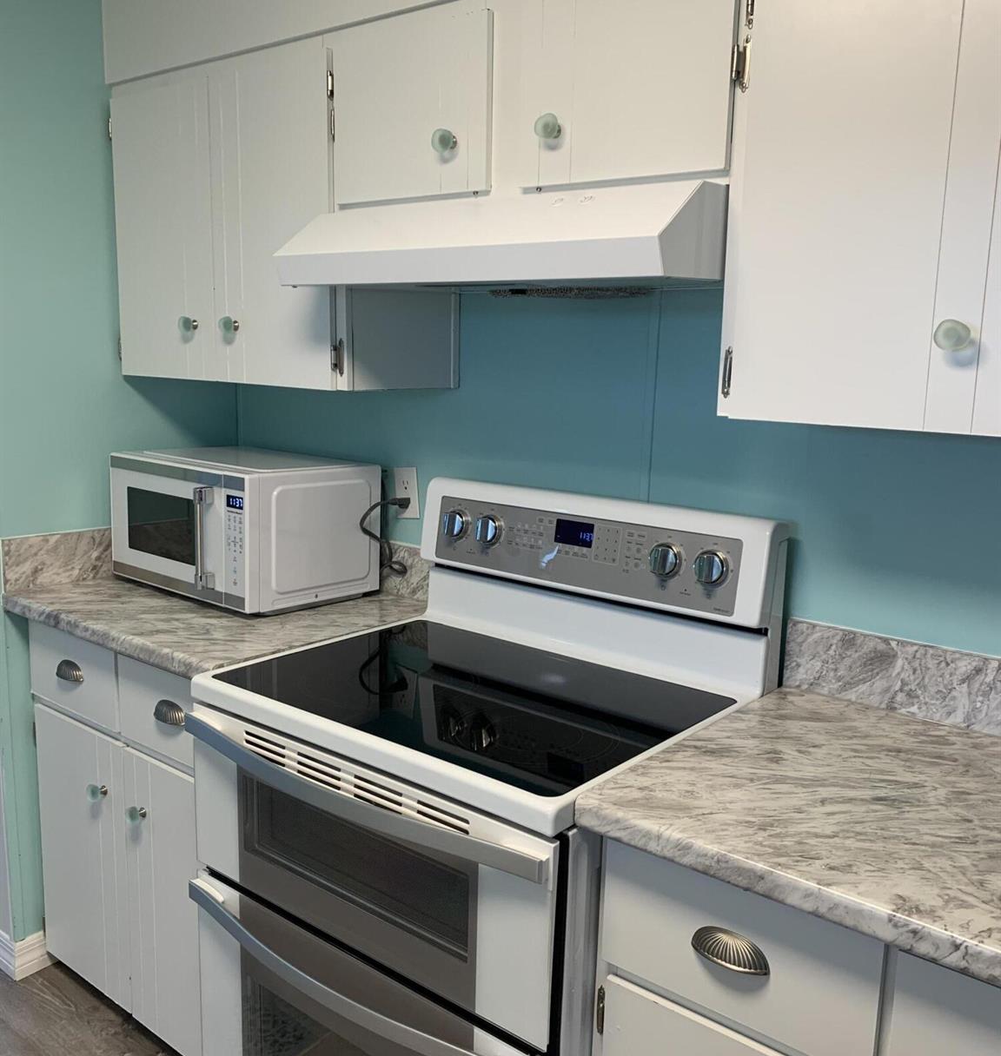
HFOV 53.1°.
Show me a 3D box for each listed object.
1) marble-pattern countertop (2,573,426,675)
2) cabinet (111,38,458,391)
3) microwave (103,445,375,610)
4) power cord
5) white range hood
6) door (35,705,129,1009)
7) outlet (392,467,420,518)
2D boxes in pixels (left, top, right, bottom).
[{"bbox_3d":[-0.592,0.176,2.201,0.774,0.037,0.635,9,13,37],"label":"marble-pattern countertop"},{"bbox_3d":[-0.480,-0.636,2.188,0.758,0.630,0.328,9,13,37],"label":"cabinet"},{"bbox_3d":[-0.596,-0.011,2.306,0.538,0.294,0.385,10,13,40],"label":"microwave"},{"bbox_3d":[-0.252,0.023,2.232,0.079,0.188,0.118,9,13,37],"label":"power cord"},{"bbox_3d":[0.061,-0.462,1.672,0.751,0.131,0.496,9,13,37],"label":"white range hood"},{"bbox_3d":[-0.924,0.727,2.232,0.354,0.611,0.018,9,12,37],"label":"door"},{"bbox_3d":[-0.214,-0.077,2.269,0.069,0.115,0.010,9,13,37],"label":"outlet"}]

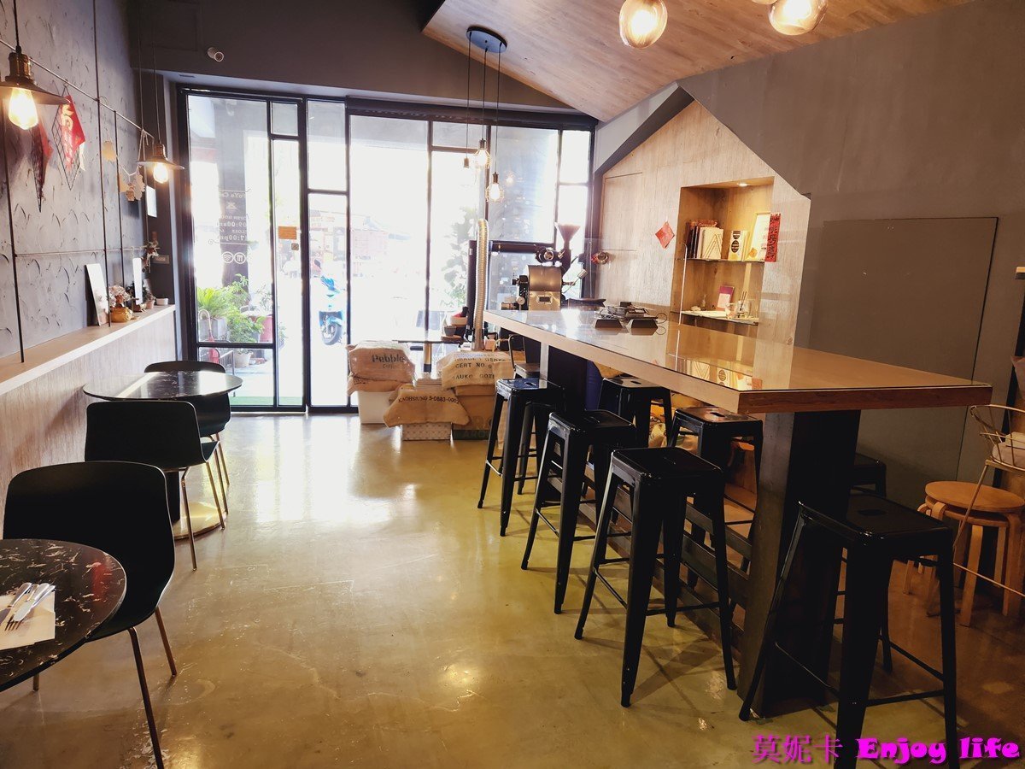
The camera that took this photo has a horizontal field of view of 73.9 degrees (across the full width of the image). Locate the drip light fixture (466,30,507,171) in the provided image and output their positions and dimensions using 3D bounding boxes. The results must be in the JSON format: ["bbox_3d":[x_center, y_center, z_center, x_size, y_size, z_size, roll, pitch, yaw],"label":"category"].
[{"bbox_3d":[-0.209,-2.047,4.980,0.280,1.020,0.280,3,10,0],"label":"drip light fixture"}]

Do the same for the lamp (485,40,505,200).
[{"bbox_3d":[-0.112,-1.911,5.042,0.130,1.100,0.130,3,10,0],"label":"lamp"}]

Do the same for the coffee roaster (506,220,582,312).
[{"bbox_3d":[0.246,-0.786,5.127,0.520,0.820,0.430,-1,11,-20],"label":"coffee roaster"}]

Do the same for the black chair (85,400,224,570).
[{"bbox_3d":[-1.608,0.403,3.146,0.490,0.775,0.540,0,11,-13],"label":"black chair"}]

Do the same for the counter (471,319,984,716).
[{"bbox_3d":[0.618,0.325,3.189,0.920,1.110,2.520,-1,11,-18],"label":"counter"}]

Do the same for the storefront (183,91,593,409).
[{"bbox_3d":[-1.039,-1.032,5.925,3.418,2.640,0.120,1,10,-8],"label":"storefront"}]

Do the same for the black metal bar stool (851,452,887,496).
[{"bbox_3d":[1.148,0.638,2.583,0.430,0.760,0.430,-1,11,-20],"label":"black metal bar stool"}]

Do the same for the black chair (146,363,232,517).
[{"bbox_3d":[-1.820,0.275,3.790,0.480,0.770,0.540,-1,11,-18],"label":"black chair"}]

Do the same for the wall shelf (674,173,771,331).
[{"bbox_3d":[1.564,-0.830,4.702,0.380,1.080,0.900,-2,11,-24],"label":"wall shelf"}]

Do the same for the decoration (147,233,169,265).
[{"bbox_3d":[-2.882,-1.099,5.522,0.170,0.260,0.070,-1,11,-17],"label":"decoration"}]

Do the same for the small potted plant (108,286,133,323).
[{"bbox_3d":[-2.539,-0.525,4.419,0.145,0.235,0.145,-1,11,-20],"label":"small potted plant"}]

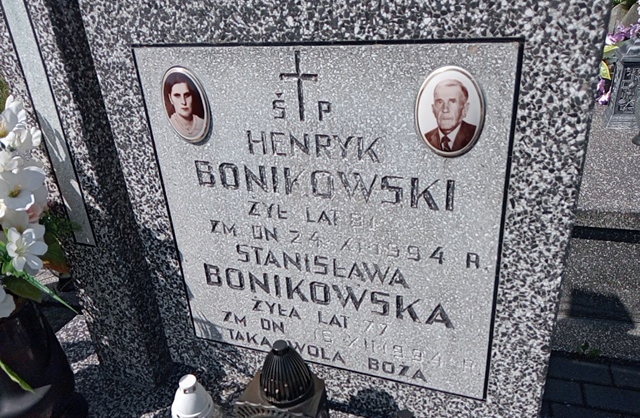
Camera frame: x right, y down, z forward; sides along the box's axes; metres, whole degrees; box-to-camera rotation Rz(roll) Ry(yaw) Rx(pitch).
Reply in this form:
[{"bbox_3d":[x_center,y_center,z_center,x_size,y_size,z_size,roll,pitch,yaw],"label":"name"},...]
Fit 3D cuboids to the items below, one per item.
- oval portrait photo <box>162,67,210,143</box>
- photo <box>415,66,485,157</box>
[{"bbox_3d":[-0.194,-0.146,0.737,0.078,0.110,0.011,6,28,20],"label":"oval portrait photo"},{"bbox_3d":[0.150,-0.111,0.607,0.080,0.110,0.011,6,28,20],"label":"photo"}]

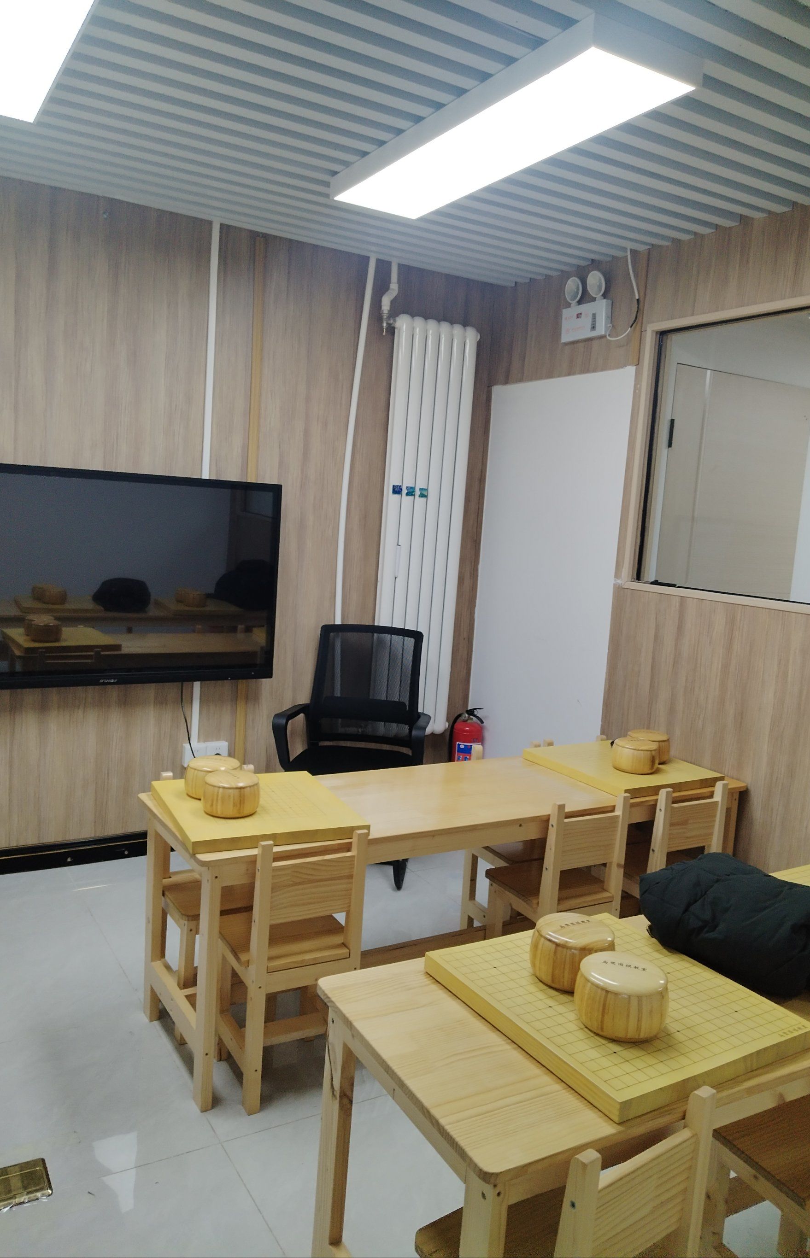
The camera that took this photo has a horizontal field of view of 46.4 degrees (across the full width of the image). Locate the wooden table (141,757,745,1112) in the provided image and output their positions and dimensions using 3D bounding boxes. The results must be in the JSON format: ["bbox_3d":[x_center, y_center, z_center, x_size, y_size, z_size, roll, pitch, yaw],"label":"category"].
[{"bbox_3d":[0.170,0.772,2.801,1.802,0.611,0.540,-1,8,-31],"label":"wooden table"}]

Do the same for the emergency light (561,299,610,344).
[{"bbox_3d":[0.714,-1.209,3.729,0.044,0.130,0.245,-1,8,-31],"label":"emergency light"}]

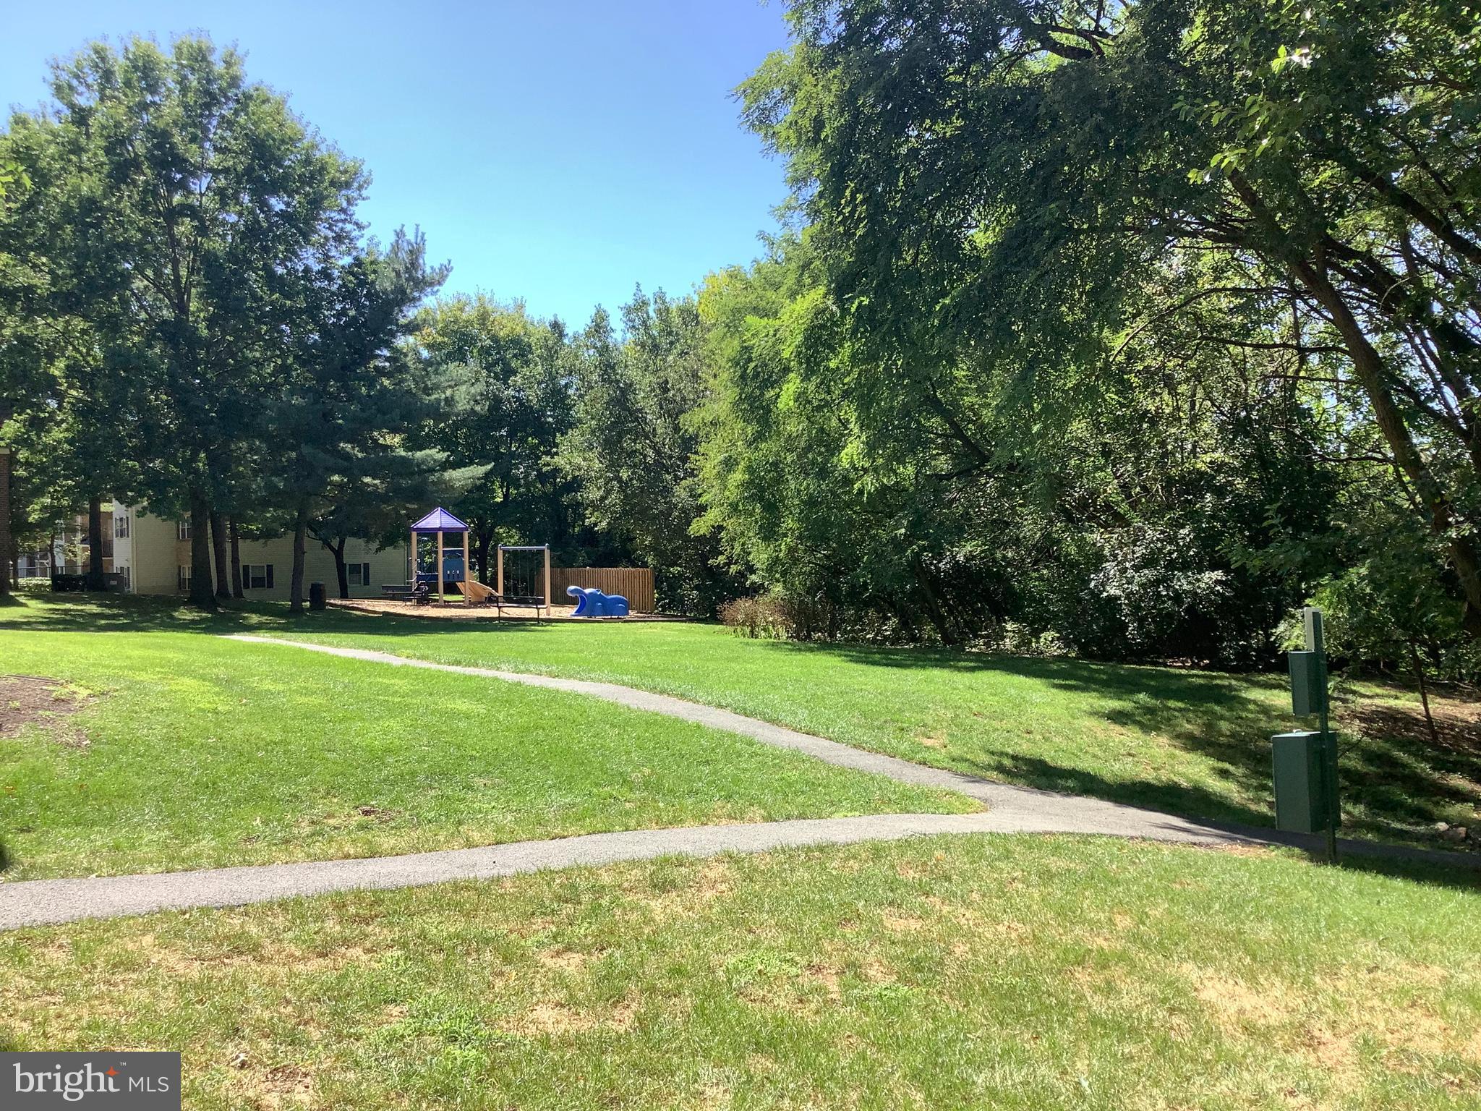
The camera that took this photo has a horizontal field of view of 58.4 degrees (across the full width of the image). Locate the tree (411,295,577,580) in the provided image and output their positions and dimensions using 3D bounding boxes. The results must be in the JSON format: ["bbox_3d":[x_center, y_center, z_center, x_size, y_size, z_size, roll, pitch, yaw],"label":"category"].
[{"bbox_3d":[-10.616,-4.923,57.000,7.160,12.580,7.000,-1,0,0],"label":"tree"}]

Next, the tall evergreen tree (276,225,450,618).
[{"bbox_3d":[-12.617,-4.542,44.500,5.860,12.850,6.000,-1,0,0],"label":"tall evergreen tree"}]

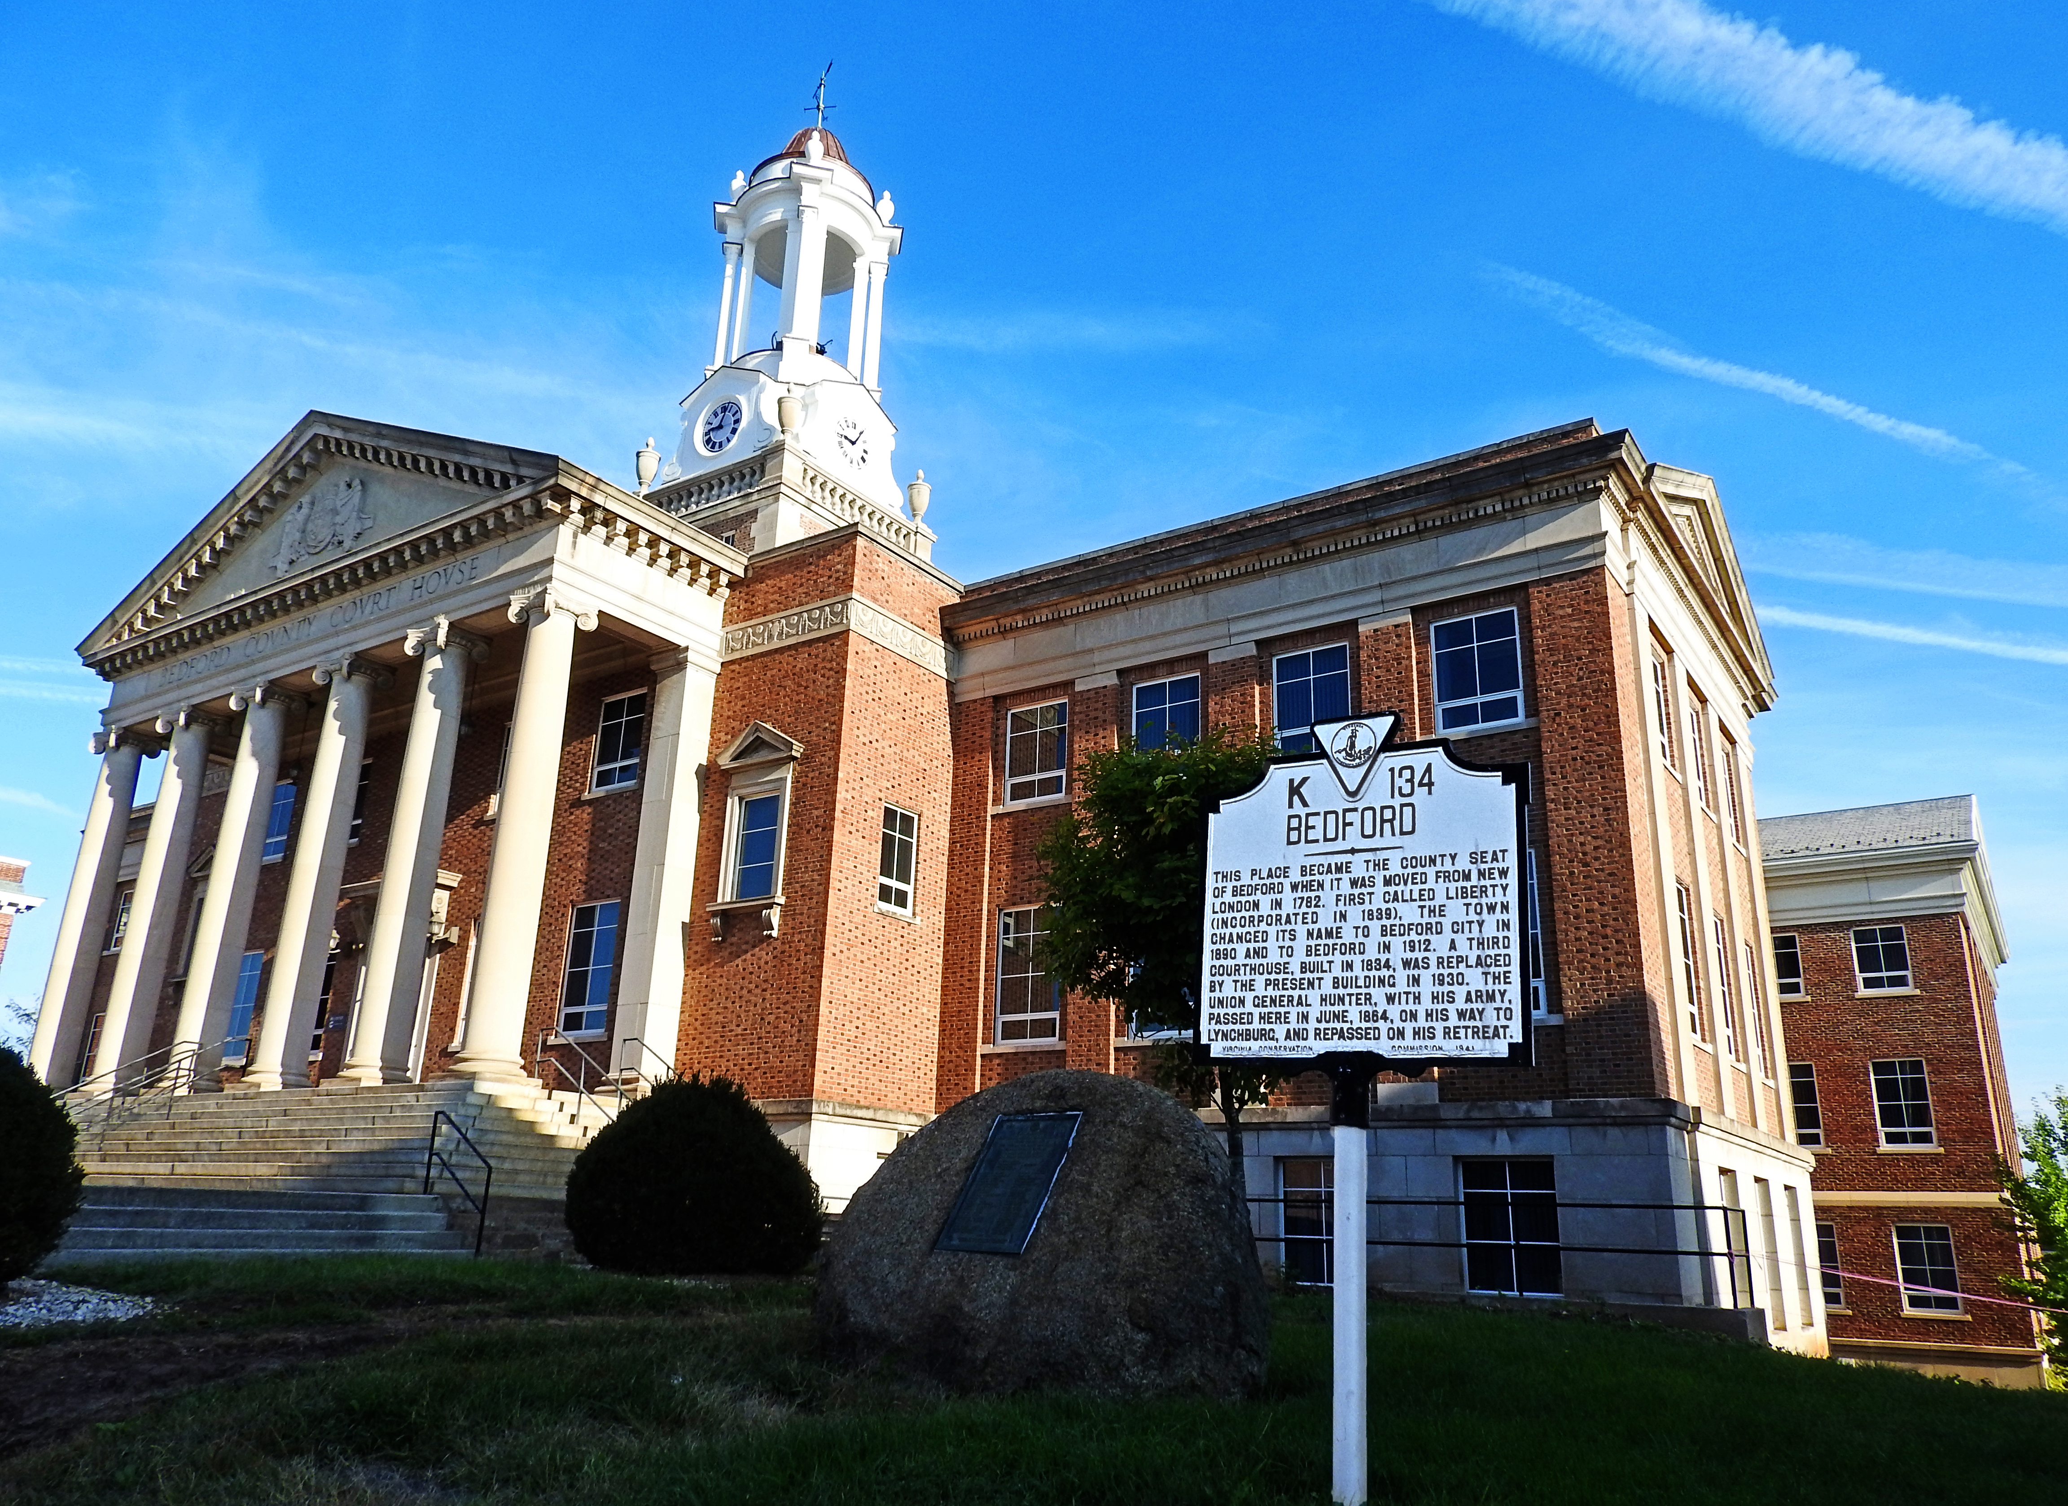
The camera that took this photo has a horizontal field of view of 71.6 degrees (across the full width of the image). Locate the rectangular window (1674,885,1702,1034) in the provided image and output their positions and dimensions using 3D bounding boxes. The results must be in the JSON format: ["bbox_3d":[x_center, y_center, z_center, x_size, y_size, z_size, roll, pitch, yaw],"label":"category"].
[{"bbox_3d":[8.749,2.778,19.216,0.200,2.109,1.206,-10,-21,33],"label":"rectangular window"}]

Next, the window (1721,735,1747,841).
[{"bbox_3d":[11.753,0.663,24.314,0.140,1.650,1.200,-11,-22,34],"label":"window"}]

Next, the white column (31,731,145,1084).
[{"bbox_3d":[-17.957,2.992,27.223,0.980,7.027,0.980,-10,-21,33],"label":"white column"}]

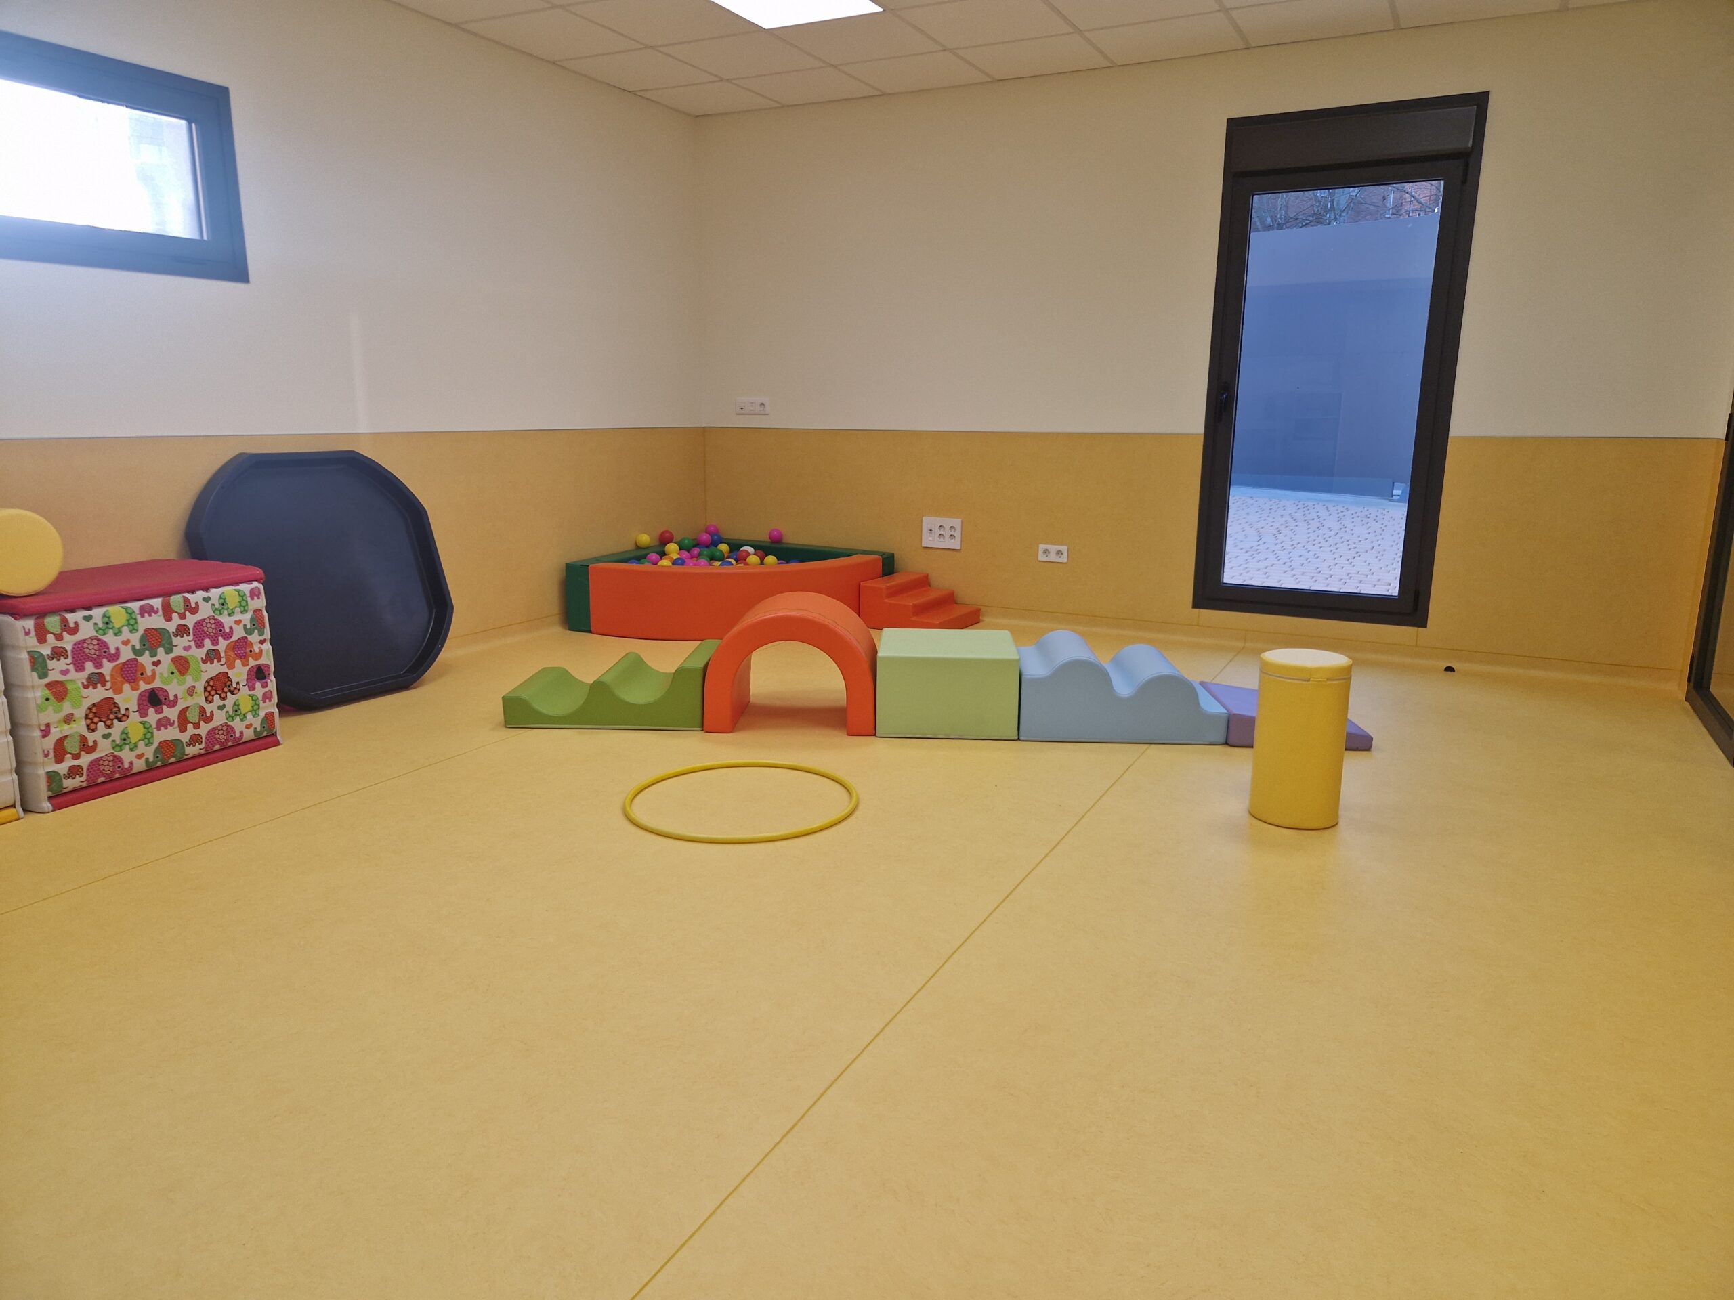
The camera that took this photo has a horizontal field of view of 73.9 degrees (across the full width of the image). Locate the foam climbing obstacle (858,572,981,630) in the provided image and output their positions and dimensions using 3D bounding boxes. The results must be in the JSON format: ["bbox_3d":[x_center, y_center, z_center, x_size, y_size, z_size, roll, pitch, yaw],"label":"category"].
[{"bbox_3d":[0.280,-0.237,6.043,0.475,0.236,0.470,7,14,28],"label":"foam climbing obstacle"}]

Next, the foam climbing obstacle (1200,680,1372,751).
[{"bbox_3d":[1.503,0.228,4.184,0.485,0.122,0.480,1,12,3],"label":"foam climbing obstacle"}]

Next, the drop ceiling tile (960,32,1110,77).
[{"bbox_3d":[0.766,-2.714,5.259,0.600,0.020,0.551,7,13,27],"label":"drop ceiling tile"}]

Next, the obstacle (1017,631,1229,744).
[{"bbox_3d":[0.904,0.131,4.217,0.718,0.290,0.500,1,12,2],"label":"obstacle"}]

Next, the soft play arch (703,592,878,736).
[{"bbox_3d":[-0.260,0.040,4.224,0.601,0.440,0.420,1,12,2],"label":"soft play arch"}]

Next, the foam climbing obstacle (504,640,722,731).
[{"bbox_3d":[-0.922,0.119,4.324,0.705,0.238,0.490,1,12,3],"label":"foam climbing obstacle"}]

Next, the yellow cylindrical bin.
[{"bbox_3d":[1.228,0.247,3.263,0.245,0.464,0.245,5,13,21],"label":"yellow cylindrical bin"}]

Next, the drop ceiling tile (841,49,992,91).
[{"bbox_3d":[0.233,-2.769,5.519,0.590,0.020,0.550,7,13,26],"label":"drop ceiling tile"}]

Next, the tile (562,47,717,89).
[{"bbox_3d":[-1.085,-2.798,5.556,0.572,0.020,0.600,7,13,27],"label":"tile"}]

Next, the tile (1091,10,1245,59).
[{"bbox_3d":[1.302,-2.647,4.988,0.590,0.020,0.550,7,13,26],"label":"tile"}]

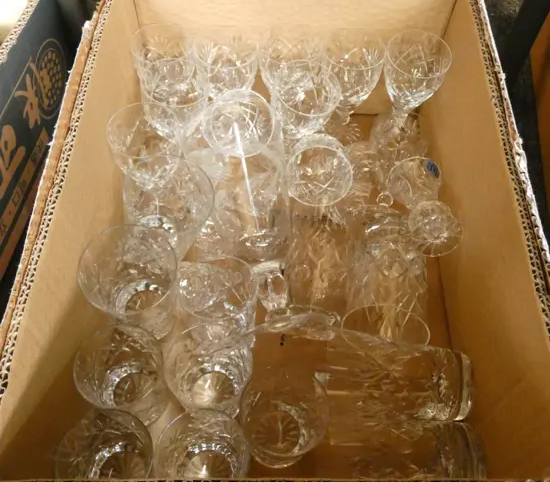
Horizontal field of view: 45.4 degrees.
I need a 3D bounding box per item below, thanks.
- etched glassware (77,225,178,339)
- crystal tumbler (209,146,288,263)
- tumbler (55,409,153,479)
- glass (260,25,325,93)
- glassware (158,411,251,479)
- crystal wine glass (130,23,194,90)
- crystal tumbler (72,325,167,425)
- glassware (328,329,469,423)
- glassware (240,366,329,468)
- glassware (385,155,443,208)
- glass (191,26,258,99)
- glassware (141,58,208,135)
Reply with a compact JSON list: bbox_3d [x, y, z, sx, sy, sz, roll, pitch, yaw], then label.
[{"bbox_3d":[-0.138,0.054,0.663,0.091,0.113,0.091,1,62,1],"label":"etched glassware"},{"bbox_3d":[-0.023,-0.041,0.759,0.088,0.088,0.113,-8,63,-7],"label":"crystal tumbler"},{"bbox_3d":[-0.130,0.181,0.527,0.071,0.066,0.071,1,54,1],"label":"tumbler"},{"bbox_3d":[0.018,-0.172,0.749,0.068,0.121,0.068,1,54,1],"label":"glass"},{"bbox_3d":[-0.061,0.204,0.578,0.080,0.084,0.080,1,54,-2],"label":"glassware"},{"bbox_3d":[-0.132,-0.180,0.808,0.073,0.150,0.073,3,54,-1],"label":"crystal wine glass"},{"bbox_3d":[-0.126,0.121,0.559,0.074,0.079,0.074,0,57,-1],"label":"crystal tumbler"},{"bbox_3d":[0.104,0.118,0.569,0.126,0.073,0.073,5,90,-1],"label":"glassware"},{"bbox_3d":[0.007,0.153,0.540,0.073,0.079,0.073,0,57,-1],"label":"glassware"},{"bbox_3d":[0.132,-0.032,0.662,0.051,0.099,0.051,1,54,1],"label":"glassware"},{"bbox_3d":[-0.059,-0.177,0.809,0.075,0.150,0.075,3,54,-1],"label":"glass"},{"bbox_3d":[-0.098,-0.117,0.687,0.067,0.130,0.067,0,57,-1],"label":"glassware"}]

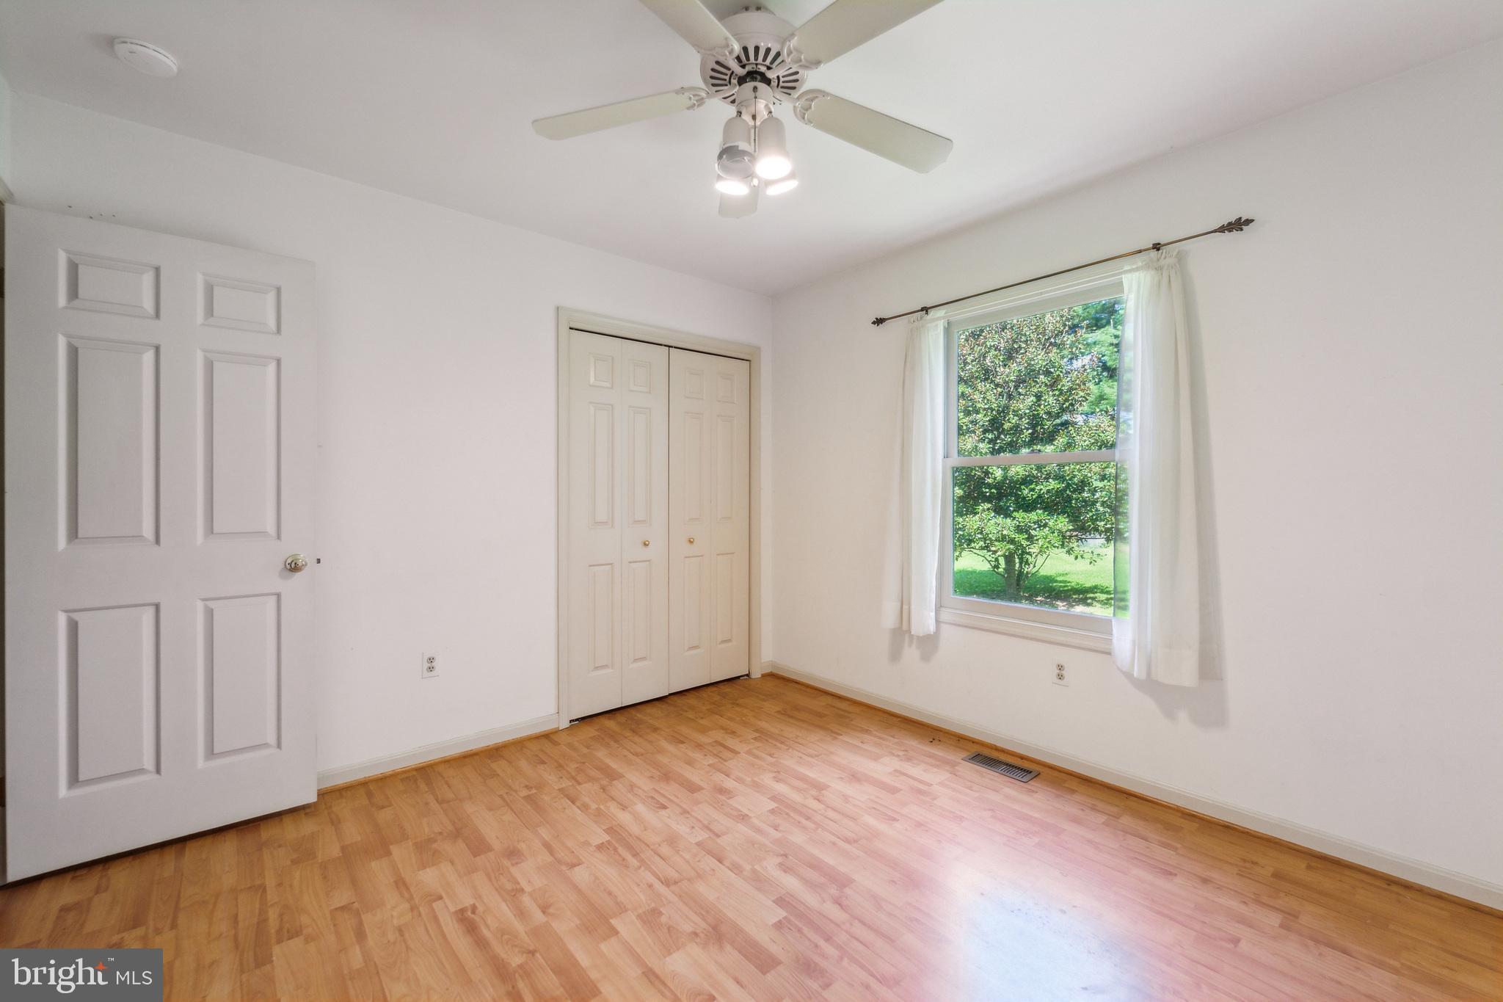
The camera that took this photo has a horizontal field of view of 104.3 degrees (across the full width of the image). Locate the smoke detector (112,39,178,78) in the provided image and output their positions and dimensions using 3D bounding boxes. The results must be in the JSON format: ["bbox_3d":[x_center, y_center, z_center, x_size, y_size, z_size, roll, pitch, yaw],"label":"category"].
[{"bbox_3d":[-1.742,-1.266,1.683,0.132,0.037,0.132,0,0,0],"label":"smoke detector"}]

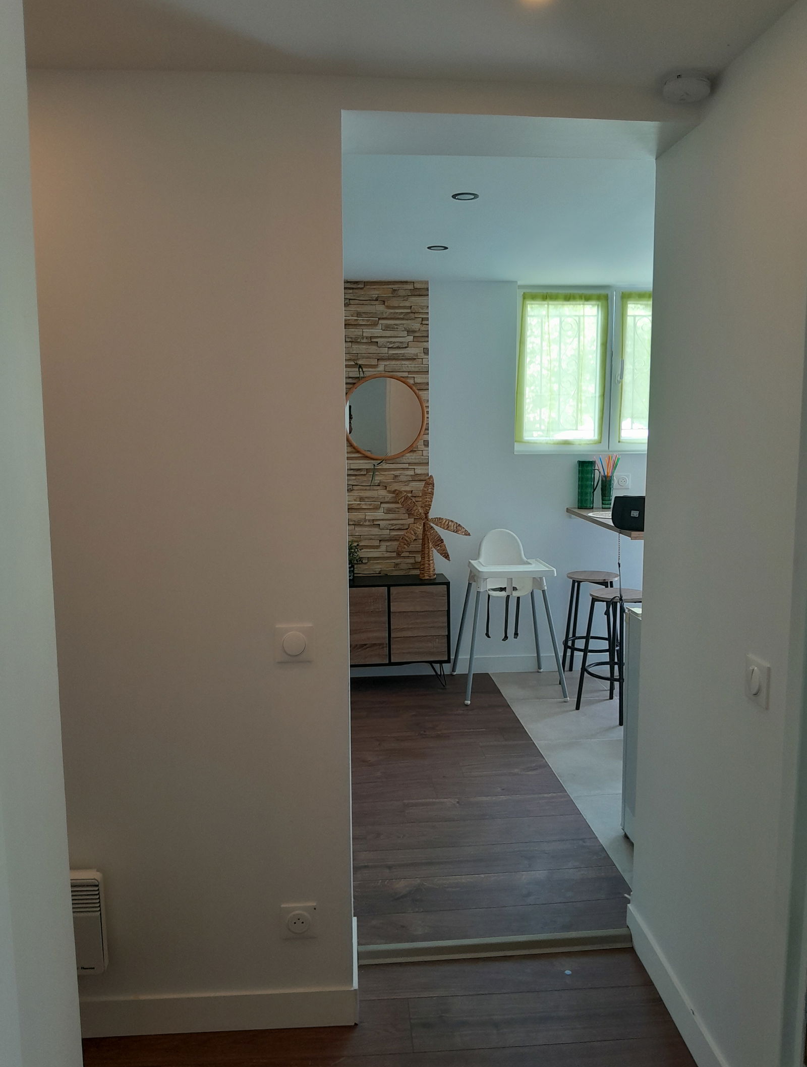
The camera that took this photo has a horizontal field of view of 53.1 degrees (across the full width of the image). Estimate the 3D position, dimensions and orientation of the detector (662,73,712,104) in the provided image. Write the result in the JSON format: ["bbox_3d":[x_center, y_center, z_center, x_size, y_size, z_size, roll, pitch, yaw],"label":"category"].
[{"bbox_3d":[0.603,-0.957,1.718,0.105,0.036,0.105,-1,7,-5],"label":"detector"}]

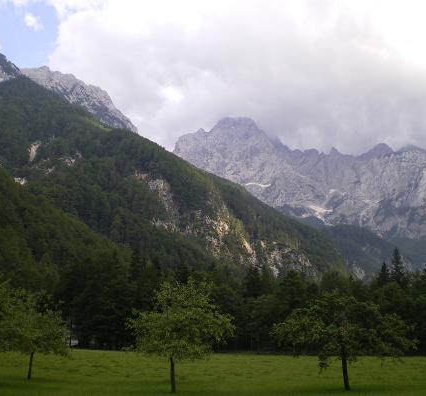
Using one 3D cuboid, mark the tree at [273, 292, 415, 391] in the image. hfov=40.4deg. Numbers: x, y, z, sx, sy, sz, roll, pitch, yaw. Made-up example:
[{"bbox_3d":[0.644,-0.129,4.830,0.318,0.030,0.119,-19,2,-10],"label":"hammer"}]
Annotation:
[{"bbox_3d":[5.708,6.161,25.056,6.040,4.070,5.440,0,-15,0],"label":"tree"}]

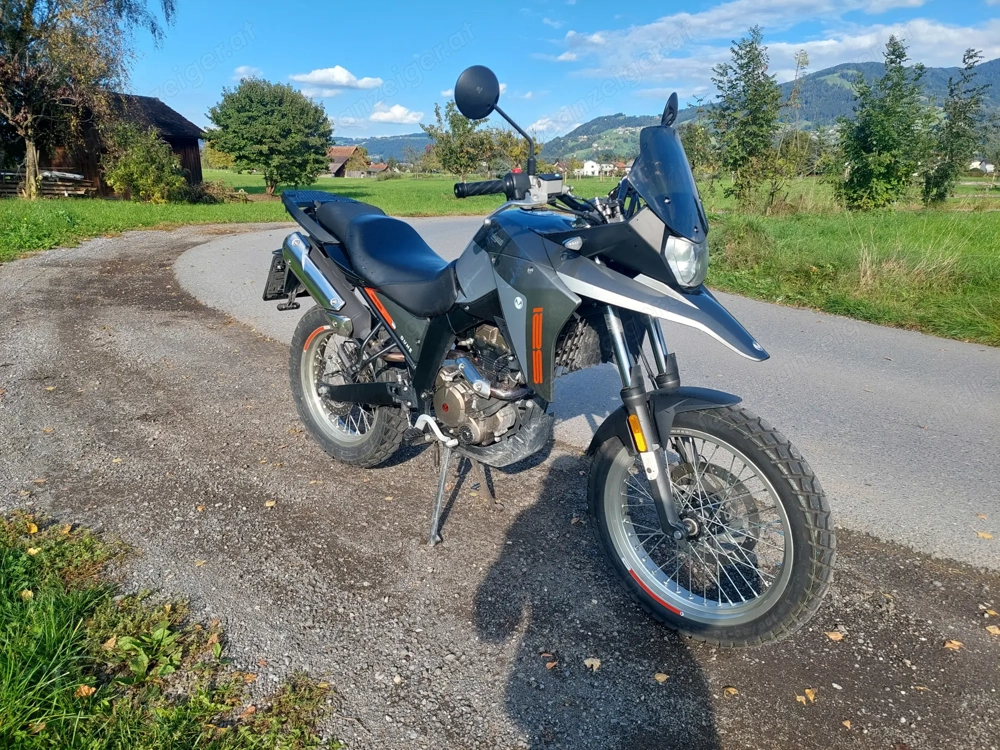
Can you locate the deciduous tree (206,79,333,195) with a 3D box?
[{"bbox_3d":[-10.770,-11.076,33.764,5.634,5.188,5.634,0,16,0],"label":"deciduous tree"}]

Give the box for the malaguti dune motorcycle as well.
[{"bbox_3d":[-0.069,-0.124,2.142,2.140,1.335,0.850,15,21,42],"label":"malaguti dune motorcycle"}]

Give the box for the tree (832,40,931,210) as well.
[{"bbox_3d":[11.554,-7.530,21.771,2.638,4.907,2.638,0,16,0],"label":"tree"}]

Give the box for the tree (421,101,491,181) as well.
[{"bbox_3d":[-3.036,-16.173,50.412,5.026,5.700,5.026,1,16,0],"label":"tree"}]

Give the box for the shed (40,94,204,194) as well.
[{"bbox_3d":[-16.091,-9.813,30.901,4.700,4.300,5.400,4,16,13],"label":"shed"}]

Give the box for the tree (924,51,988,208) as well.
[{"bbox_3d":[15.563,-8.405,24.640,1.989,5.040,1.989,0,16,0],"label":"tree"}]

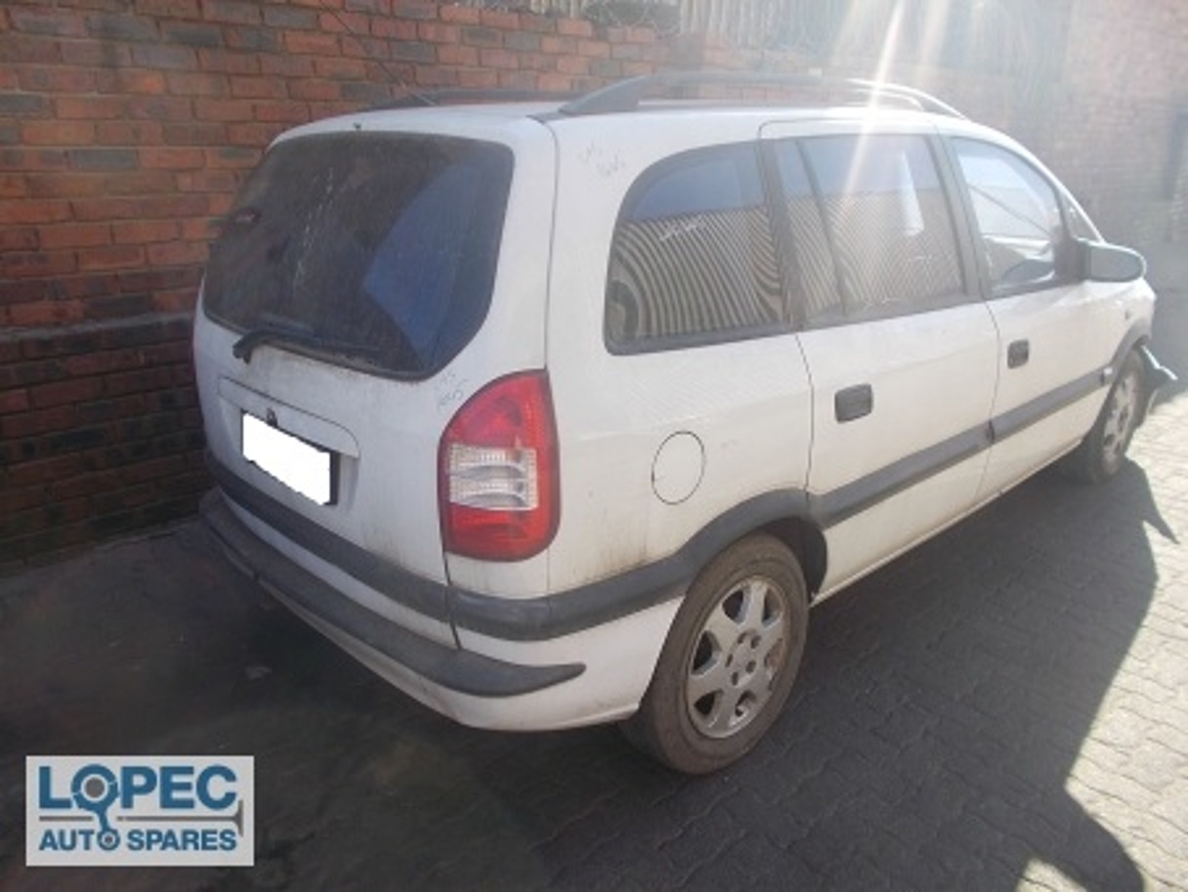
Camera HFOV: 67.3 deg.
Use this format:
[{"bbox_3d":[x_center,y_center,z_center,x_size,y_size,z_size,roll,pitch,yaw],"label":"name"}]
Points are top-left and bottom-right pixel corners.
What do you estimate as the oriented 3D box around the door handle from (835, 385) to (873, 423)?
[{"bbox_3d":[0.664,-0.111,2.295,0.165,0.080,0.035,-19,24,-40],"label":"door handle"}]

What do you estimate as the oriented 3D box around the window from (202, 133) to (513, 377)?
[{"bbox_3d":[-0.633,-0.485,2.135,1.240,0.540,0.100,17,-1,44],"label":"window"}]

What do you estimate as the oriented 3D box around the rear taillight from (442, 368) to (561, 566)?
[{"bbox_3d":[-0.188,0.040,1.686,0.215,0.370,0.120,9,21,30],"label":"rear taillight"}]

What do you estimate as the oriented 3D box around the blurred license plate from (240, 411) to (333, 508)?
[{"bbox_3d":[-0.753,0.023,2.179,0.025,0.120,0.500,-7,17,-43],"label":"blurred license plate"}]

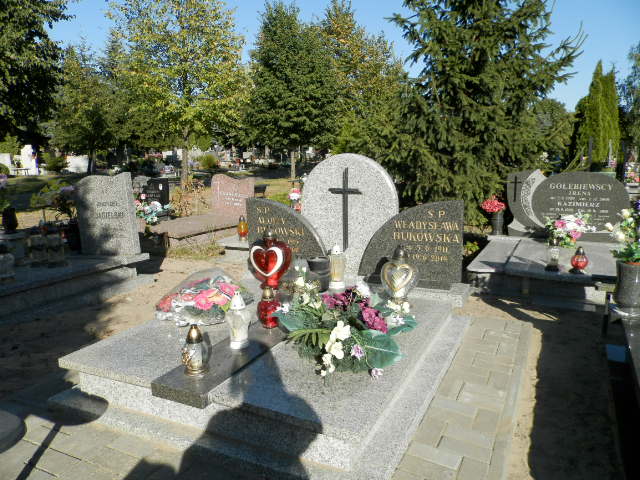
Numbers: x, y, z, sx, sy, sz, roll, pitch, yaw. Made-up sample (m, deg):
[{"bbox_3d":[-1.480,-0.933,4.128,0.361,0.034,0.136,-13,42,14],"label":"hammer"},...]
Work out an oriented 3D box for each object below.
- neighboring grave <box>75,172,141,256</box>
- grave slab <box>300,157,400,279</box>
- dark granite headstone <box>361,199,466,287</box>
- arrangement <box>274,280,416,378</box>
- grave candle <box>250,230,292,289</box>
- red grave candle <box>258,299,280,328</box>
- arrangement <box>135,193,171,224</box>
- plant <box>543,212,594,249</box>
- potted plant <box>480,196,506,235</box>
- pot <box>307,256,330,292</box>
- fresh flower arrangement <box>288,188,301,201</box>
[{"bbox_3d":[-2.429,-0.280,5.269,0.800,0.890,0.100,1,10,24],"label":"neighboring grave"},{"bbox_3d":[0.219,-0.170,3.296,0.695,0.894,0.090,2,11,27],"label":"grave slab"},{"bbox_3d":[0.632,-0.003,3.296,0.743,0.565,0.070,3,12,27],"label":"dark granite headstone"},{"bbox_3d":[0.114,0.381,2.284,0.600,0.290,0.580,2,11,27],"label":"arrangement"},{"bbox_3d":[-0.346,0.150,3.316,0.280,0.420,0.150,2,11,27],"label":"grave candle"},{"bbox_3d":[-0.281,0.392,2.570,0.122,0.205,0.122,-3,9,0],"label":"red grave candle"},{"bbox_3d":[-2.609,-0.491,7.200,0.520,0.480,0.420,2,11,27],"label":"arrangement"},{"bbox_3d":[2.321,-0.088,4.300,0.440,0.350,0.360,2,11,27],"label":"plant"},{"bbox_3d":[1.839,-0.260,4.900,0.270,0.400,0.270,2,11,27],"label":"potted plant"},{"bbox_3d":[-0.007,0.238,3.190,0.160,0.250,0.160,-3,9,0],"label":"pot"},{"bbox_3d":[-0.493,-0.915,9.300,0.280,0.270,0.260,2,11,27],"label":"fresh flower arrangement"}]

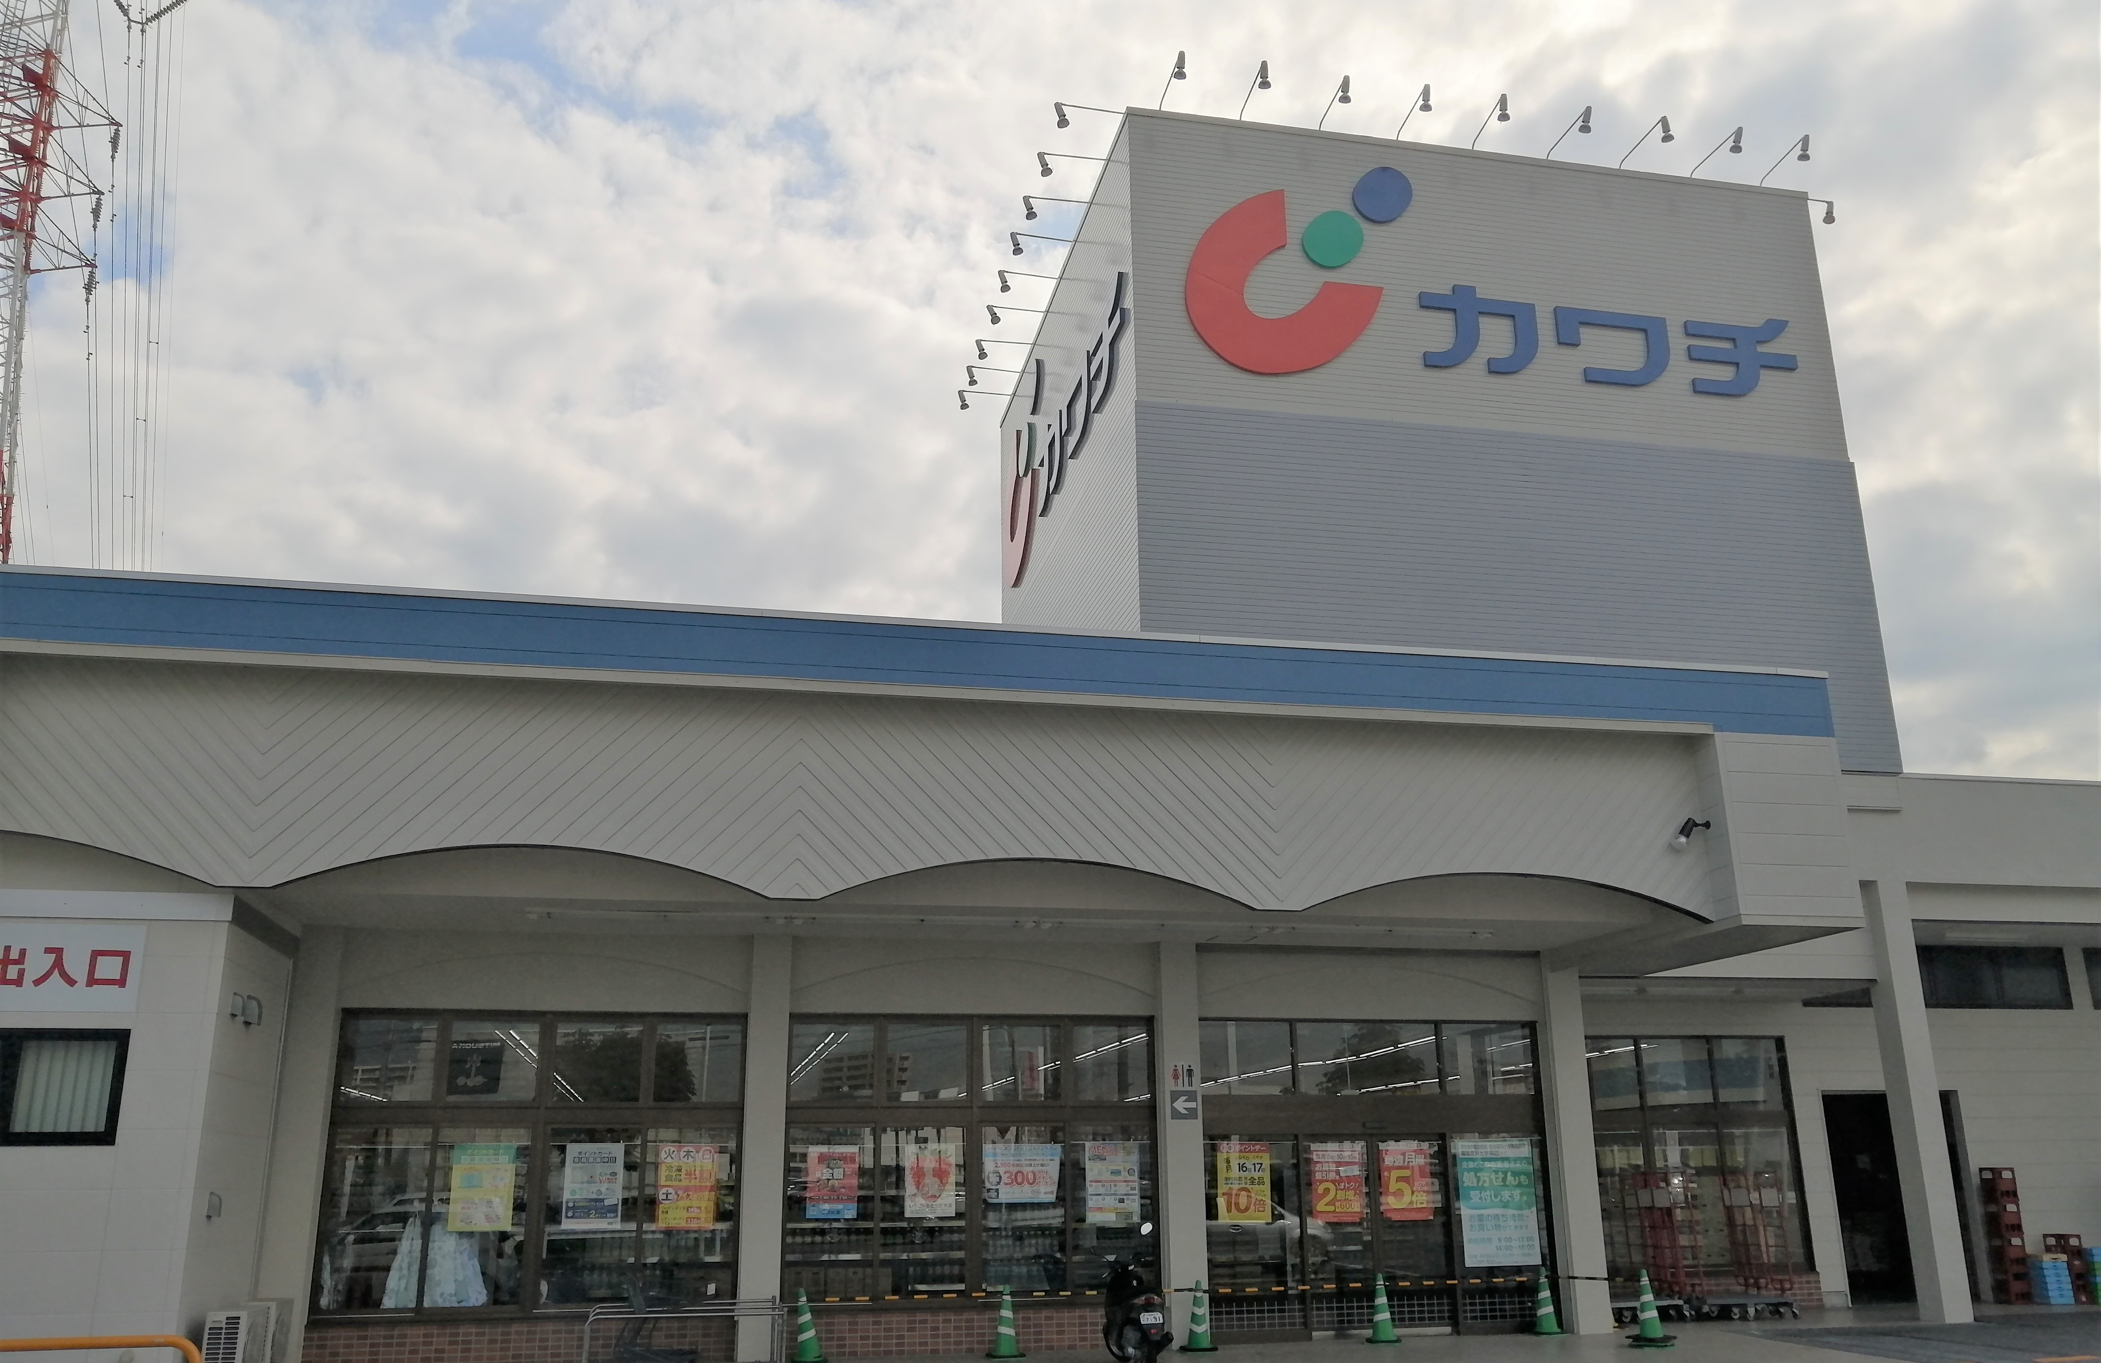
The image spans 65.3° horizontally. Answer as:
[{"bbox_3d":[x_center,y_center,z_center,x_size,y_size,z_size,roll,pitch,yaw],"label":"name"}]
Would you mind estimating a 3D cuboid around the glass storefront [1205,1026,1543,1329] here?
[{"bbox_3d":[3.650,5.492,18.186,4.130,3.380,0.180,3,-17,-11],"label":"glass storefront"}]

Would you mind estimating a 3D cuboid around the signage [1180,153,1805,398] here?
[{"bbox_3d":[5.899,-5.182,21.448,8.580,3.130,0.160,3,-17,-11],"label":"signage"}]

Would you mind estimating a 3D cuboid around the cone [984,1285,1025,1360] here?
[{"bbox_3d":[-0.448,6.457,16.555,0.370,0.695,0.370,3,-17,-11],"label":"cone"}]

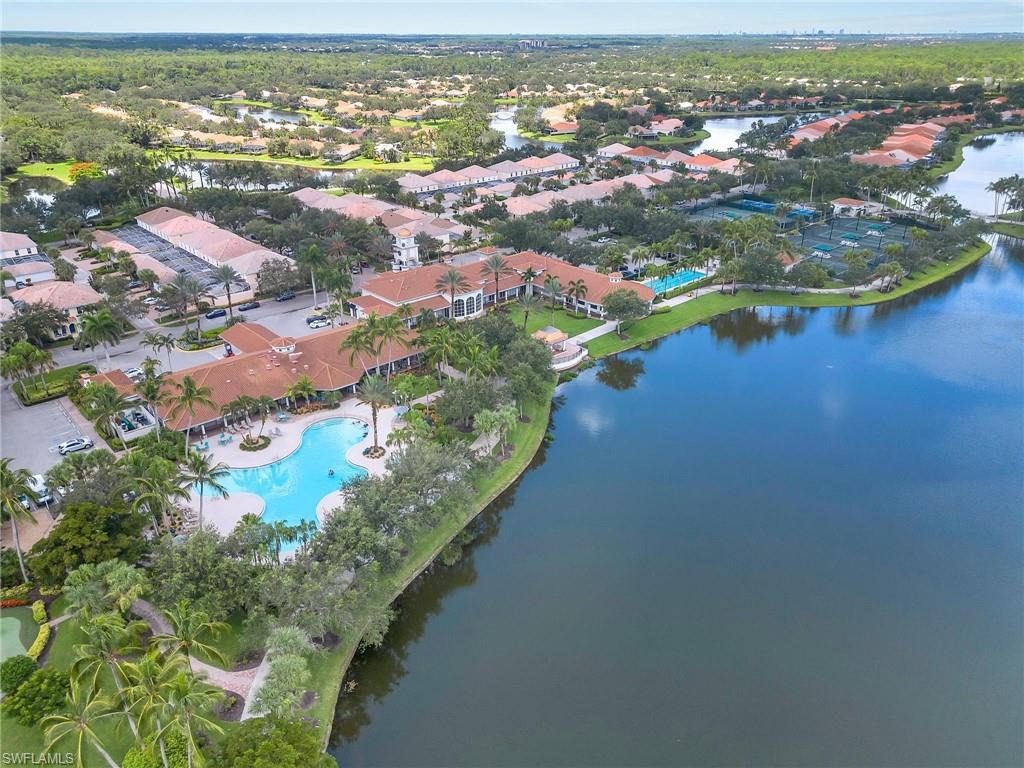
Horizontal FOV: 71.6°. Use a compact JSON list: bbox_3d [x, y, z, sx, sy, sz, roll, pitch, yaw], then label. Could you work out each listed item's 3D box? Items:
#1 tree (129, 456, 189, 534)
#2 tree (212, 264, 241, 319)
[{"bbox_3d":[-44.250,14.330,88.970,7.300,11.300,7.300,0,26,0],"label":"tree"},{"bbox_3d":[-67.170,-21.500,169.310,7.780,13.100,7.780,-10,28,-20],"label":"tree"}]

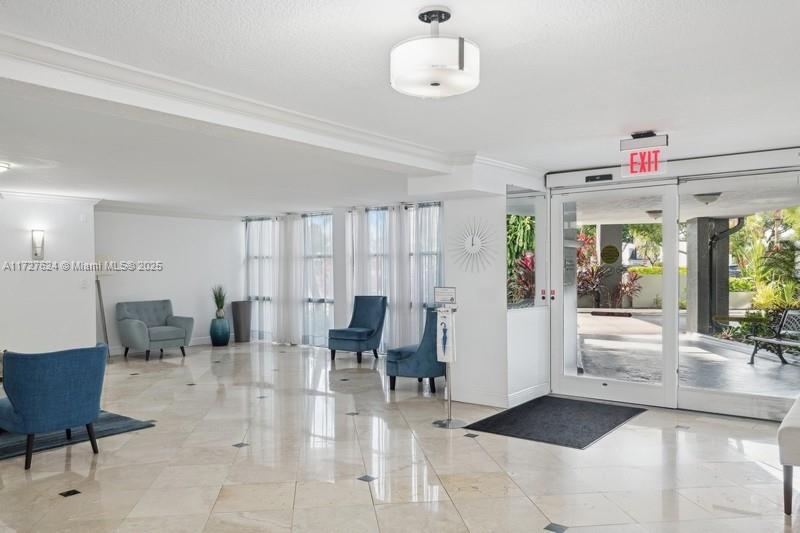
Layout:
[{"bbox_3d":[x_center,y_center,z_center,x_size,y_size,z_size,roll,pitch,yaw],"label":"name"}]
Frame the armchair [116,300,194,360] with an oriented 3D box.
[{"bbox_3d":[-3.932,1.026,9.712,0.870,0.870,0.790,0,-1,-45],"label":"armchair"}]

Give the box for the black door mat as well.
[{"bbox_3d":[1.486,1.383,5.512,1.035,0.012,1.645,0,0,38],"label":"black door mat"}]

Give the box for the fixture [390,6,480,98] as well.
[{"bbox_3d":[0.146,-0.900,2.480,0.365,0.295,0.365,0,0,0],"label":"fixture"}]

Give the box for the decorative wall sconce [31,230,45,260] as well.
[{"bbox_3d":[-4.723,-0.274,7.831,0.100,0.385,0.145,0,0,38],"label":"decorative wall sconce"}]

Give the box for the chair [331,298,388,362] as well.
[{"bbox_3d":[-0.637,0.938,9.105,0.570,0.930,0.700,0,0,35],"label":"chair"}]

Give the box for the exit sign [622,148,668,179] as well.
[{"bbox_3d":[1.915,-0.808,4.680,0.345,0.215,0.040,-1,-1,37],"label":"exit sign"}]

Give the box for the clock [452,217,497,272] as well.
[{"bbox_3d":[0.758,-0.224,6.100,0.560,0.560,0.050,-1,-1,37],"label":"clock"}]

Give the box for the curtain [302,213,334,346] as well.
[{"bbox_3d":[-1.427,0.218,10.432,0.770,2.360,0.100,0,0,38],"label":"curtain"}]

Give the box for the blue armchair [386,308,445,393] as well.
[{"bbox_3d":[0.268,0.932,6.920,0.680,0.930,0.560,0,0,24],"label":"blue armchair"}]

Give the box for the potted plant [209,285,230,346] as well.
[{"bbox_3d":[-3.352,0.911,11.150,0.370,1.130,0.370,0,0,0],"label":"potted plant"}]

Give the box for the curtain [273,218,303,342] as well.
[{"bbox_3d":[-2.037,0.222,10.902,0.800,2.360,0.100,0,0,38],"label":"curtain"}]

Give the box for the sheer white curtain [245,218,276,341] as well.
[{"bbox_3d":[-2.699,0.266,11.477,0.950,2.340,0.120,-1,-1,37],"label":"sheer white curtain"}]

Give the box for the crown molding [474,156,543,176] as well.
[{"bbox_3d":[1.123,-0.976,5.911,0.085,0.095,1.470,0,0,38],"label":"crown molding"}]

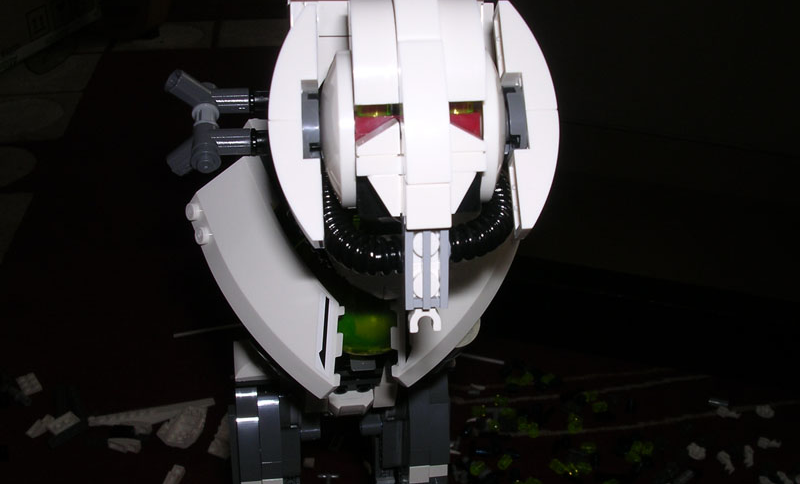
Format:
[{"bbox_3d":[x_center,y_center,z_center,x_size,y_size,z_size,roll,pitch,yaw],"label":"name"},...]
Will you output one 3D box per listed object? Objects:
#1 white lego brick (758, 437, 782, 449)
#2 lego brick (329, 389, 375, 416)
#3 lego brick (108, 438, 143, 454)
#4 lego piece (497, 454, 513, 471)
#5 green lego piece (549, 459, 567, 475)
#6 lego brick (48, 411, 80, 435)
[{"bbox_3d":[0.268,0.145,0.635,0.017,0.006,0.008,2,28,4],"label":"white lego brick"},{"bbox_3d":[-0.017,0.056,0.311,0.016,0.005,0.011,-4,28,-7],"label":"lego brick"},{"bbox_3d":[-0.197,0.147,0.630,0.024,0.009,0.009,2,28,5],"label":"lego brick"},{"bbox_3d":[0.073,0.155,0.616,0.007,0.007,0.011,22,35,35],"label":"lego piece"},{"bbox_3d":[0.110,0.157,0.613,0.007,0.007,0.011,-22,35,-35],"label":"green lego piece"},{"bbox_3d":[-0.248,0.133,0.648,0.009,0.006,0.024,20,34,33],"label":"lego brick"}]

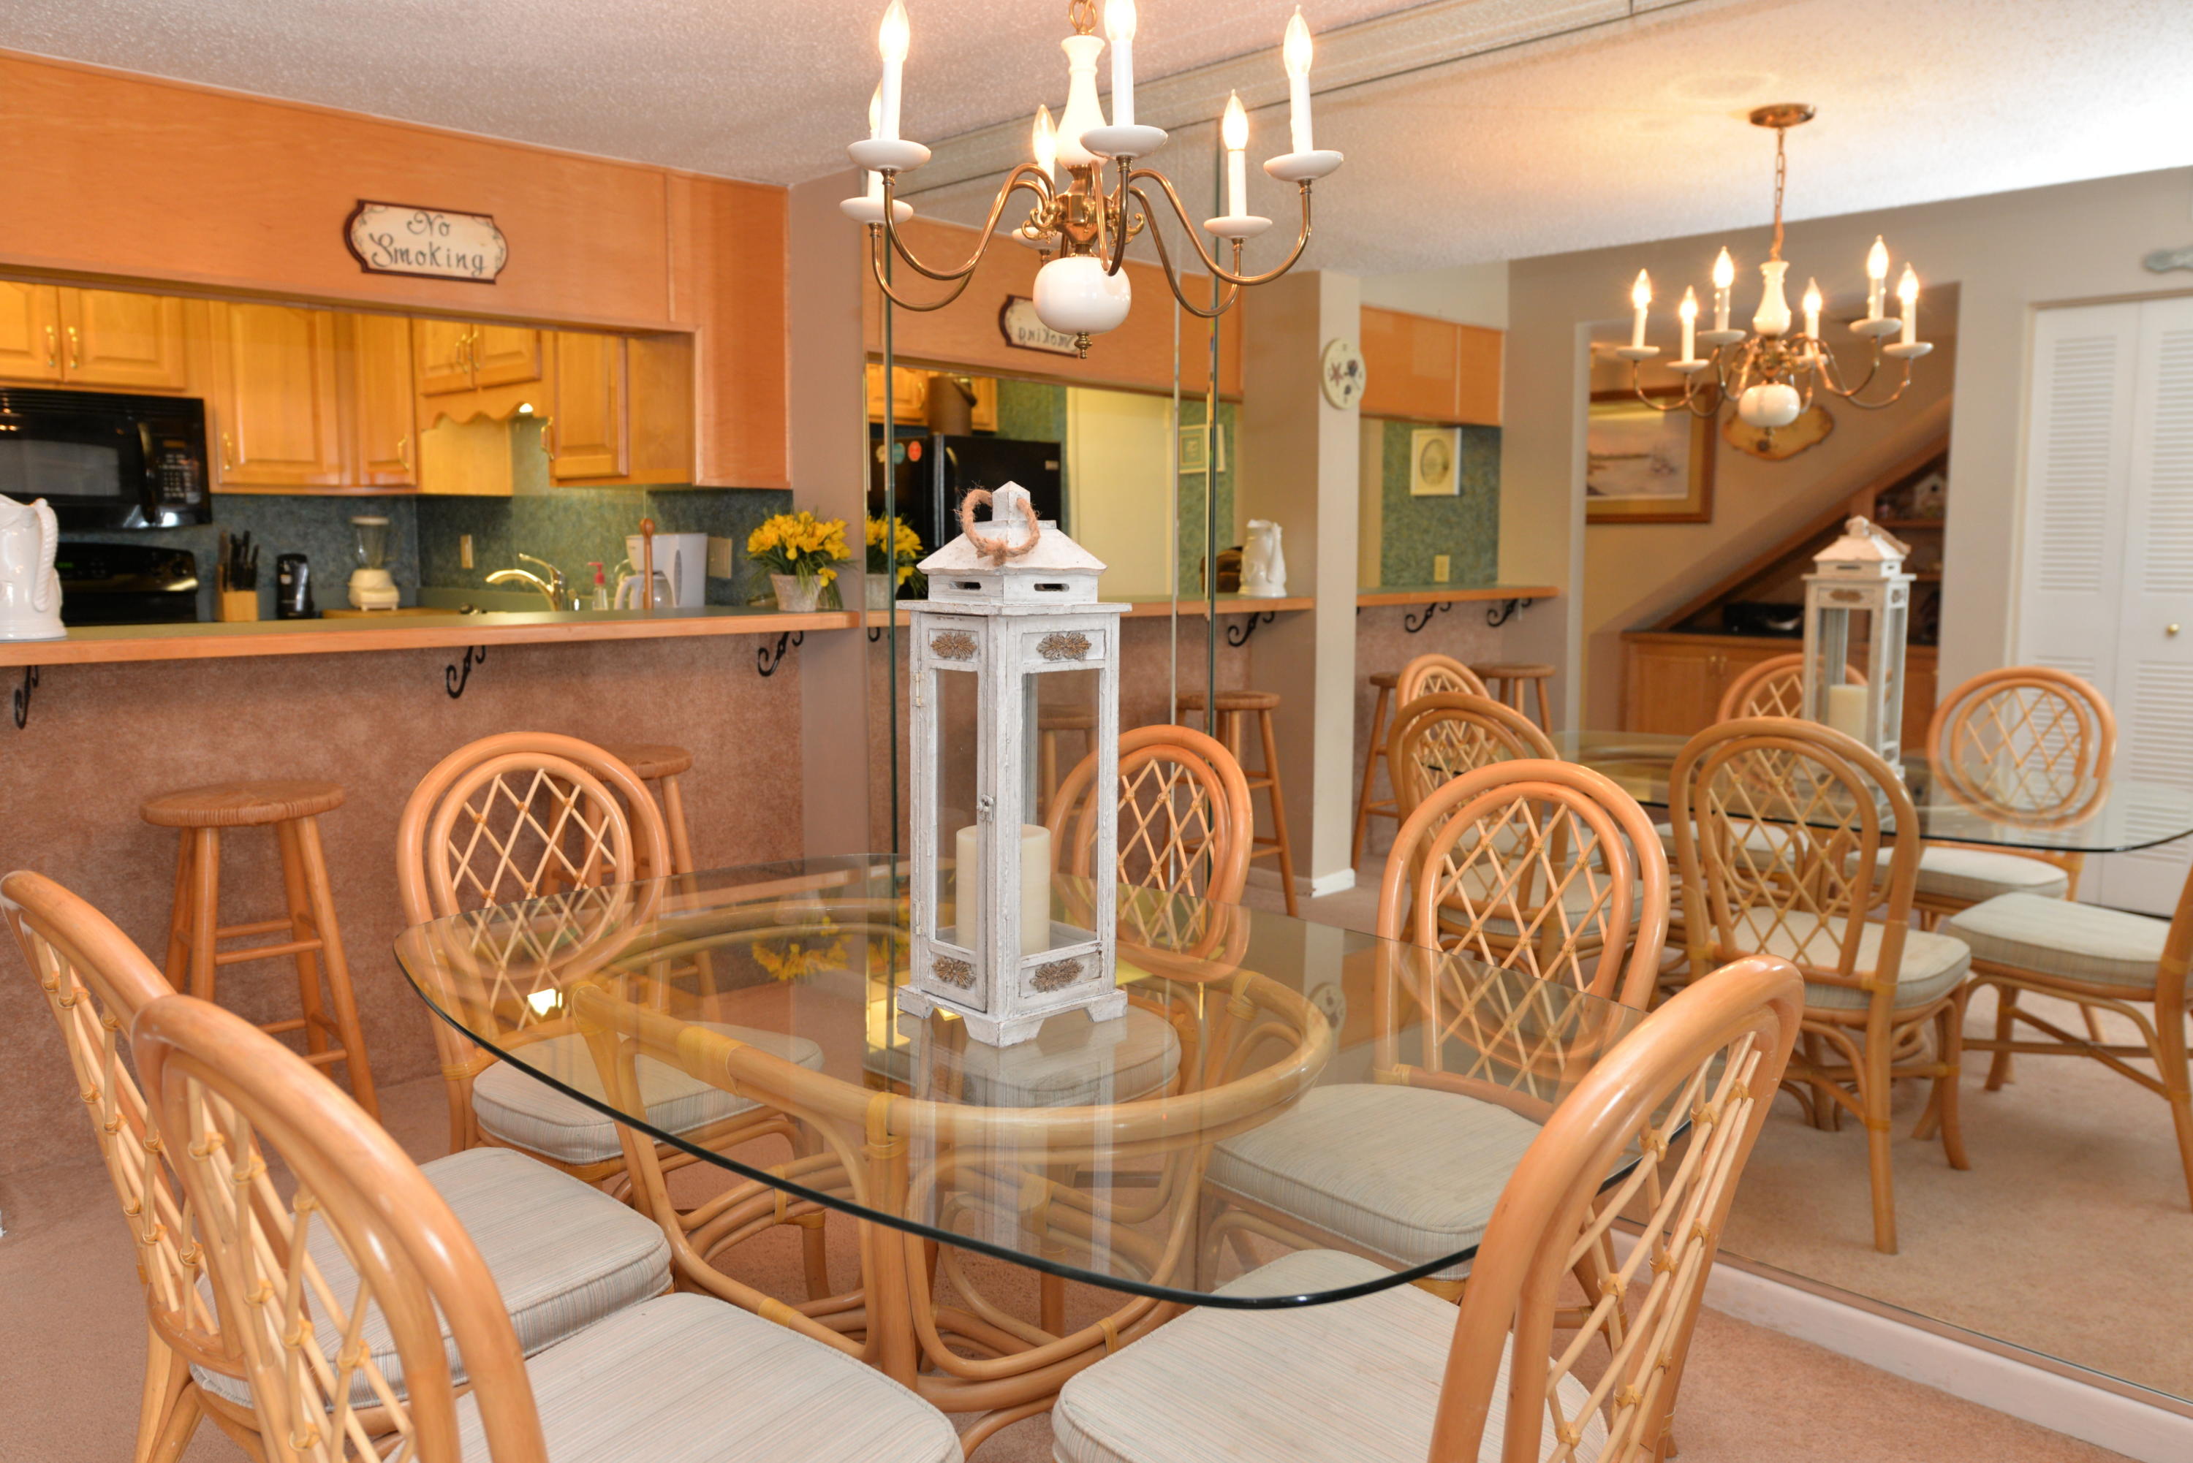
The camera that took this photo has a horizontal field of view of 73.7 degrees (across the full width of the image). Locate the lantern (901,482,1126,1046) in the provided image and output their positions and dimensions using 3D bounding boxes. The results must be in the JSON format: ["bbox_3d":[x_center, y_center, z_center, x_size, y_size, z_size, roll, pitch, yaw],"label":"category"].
[{"bbox_3d":[-0.095,0.021,1.643,0.186,0.593,0.186,-7,10,-44],"label":"lantern"}]

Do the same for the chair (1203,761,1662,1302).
[{"bbox_3d":[0.480,0.539,2.020,0.494,0.973,0.603,6,10,41],"label":"chair"}]

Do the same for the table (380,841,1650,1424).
[{"bbox_3d":[-0.142,0.675,1.822,1.047,0.753,1.610,-7,10,-44],"label":"table"}]

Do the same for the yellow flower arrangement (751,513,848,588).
[{"bbox_3d":[-0.817,-0.485,4.019,0.267,0.247,0.267,0,7,0],"label":"yellow flower arrangement"}]

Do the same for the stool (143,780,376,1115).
[{"bbox_3d":[-1.763,0.517,3.075,0.395,0.753,0.395,-7,10,-44],"label":"stool"}]

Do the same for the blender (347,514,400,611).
[{"bbox_3d":[-2.841,-0.663,5.746,0.173,0.366,0.188,-7,10,-44],"label":"blender"}]

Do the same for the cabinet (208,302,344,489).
[{"bbox_3d":[-3.149,-1.234,5.483,0.454,0.692,0.316,-7,10,-44],"label":"cabinet"}]

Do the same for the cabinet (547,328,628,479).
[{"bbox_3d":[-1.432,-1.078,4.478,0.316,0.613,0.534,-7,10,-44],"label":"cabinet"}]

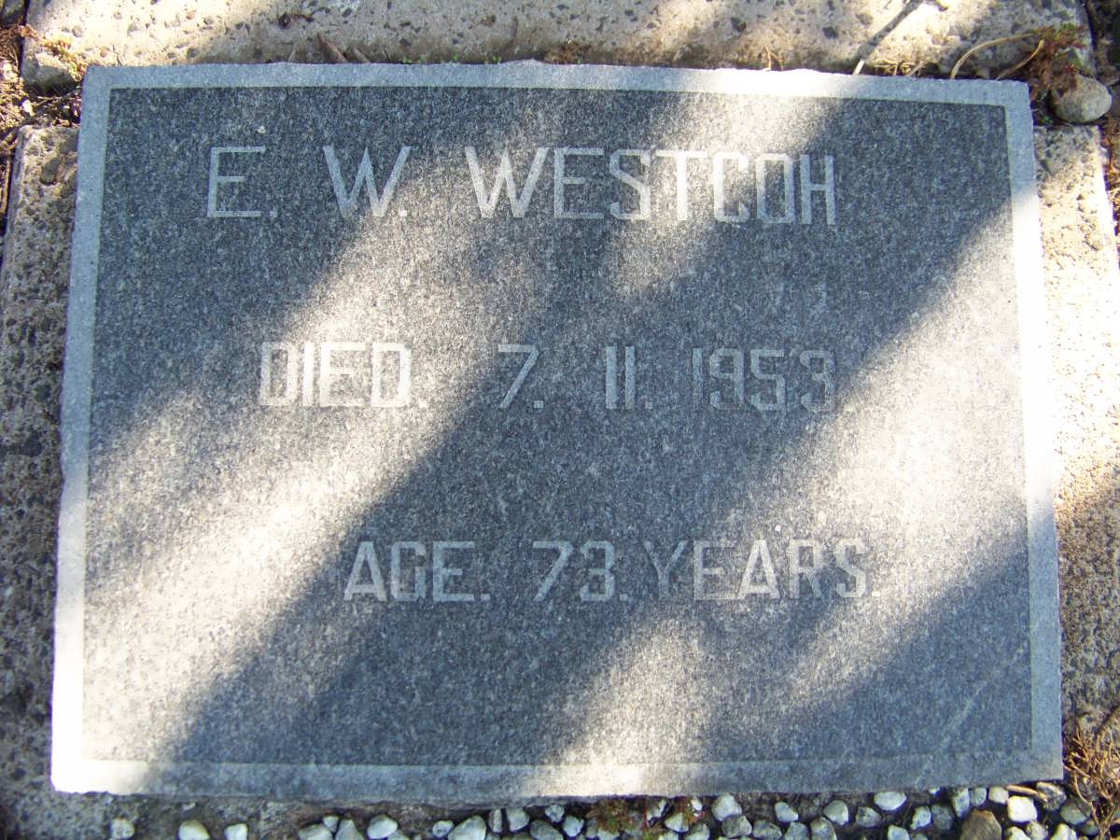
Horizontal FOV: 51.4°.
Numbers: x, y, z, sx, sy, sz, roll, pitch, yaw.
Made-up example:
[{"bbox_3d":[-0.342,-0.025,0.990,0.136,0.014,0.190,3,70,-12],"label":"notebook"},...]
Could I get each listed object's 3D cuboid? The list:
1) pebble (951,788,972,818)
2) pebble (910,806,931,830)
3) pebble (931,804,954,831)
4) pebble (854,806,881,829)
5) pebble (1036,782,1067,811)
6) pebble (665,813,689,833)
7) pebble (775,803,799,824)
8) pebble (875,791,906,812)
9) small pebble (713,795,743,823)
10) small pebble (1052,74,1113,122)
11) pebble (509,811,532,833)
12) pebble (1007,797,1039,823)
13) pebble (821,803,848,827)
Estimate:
[{"bbox_3d":[0.277,0.264,0.805,0.012,0.012,0.022,10,78,-1],"label":"pebble"},{"bbox_3d":[0.249,0.274,0.802,0.012,0.012,0.018,38,79,5],"label":"pebble"},{"bbox_3d":[0.245,0.255,0.745,0.014,0.011,0.015,0,84,-3],"label":"pebble"},{"bbox_3d":[0.197,0.254,0.743,0.017,0.011,0.013,10,83,-2],"label":"pebble"},{"bbox_3d":[0.316,0.243,0.751,0.021,0.013,0.016,28,83,0],"label":"pebble"},{"bbox_3d":[0.080,0.274,0.793,0.017,0.012,0.014,15,78,0],"label":"pebble"},{"bbox_3d":[0.155,0.269,0.798,0.019,0.012,0.012,39,79,5],"label":"pebble"},{"bbox_3d":[0.227,0.263,0.803,0.022,0.014,0.014,1,78,-3],"label":"pebble"},{"bbox_3d":[0.106,0.246,0.739,0.018,0.013,0.017,0,84,-3],"label":"small pebble"},{"bbox_3d":[0.361,-0.222,0.804,0.039,0.026,0.034,-8,84,-4],"label":"small pebble"},{"bbox_3d":[-0.025,0.251,0.731,0.015,0.011,0.015,0,84,-3],"label":"pebble"},{"bbox_3d":[0.320,0.269,0.806,0.021,0.016,0.018,15,78,0],"label":"pebble"},{"bbox_3d":[0.189,0.270,0.799,0.016,0.013,0.018,-40,83,-10],"label":"pebble"}]

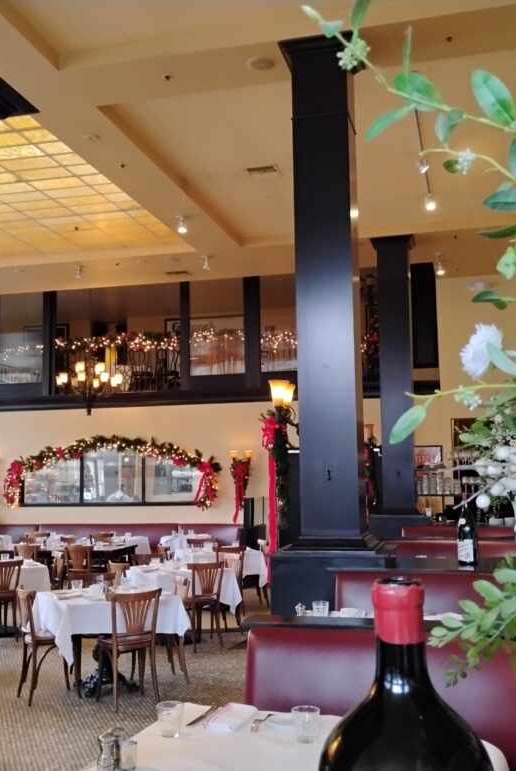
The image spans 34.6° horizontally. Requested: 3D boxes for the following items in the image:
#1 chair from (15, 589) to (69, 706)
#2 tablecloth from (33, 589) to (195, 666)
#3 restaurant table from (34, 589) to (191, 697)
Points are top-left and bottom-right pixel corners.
[{"bbox_3d":[-1.706,2.116,6.823,0.490,0.880,0.430,3,-7,-31],"label":"chair"},{"bbox_3d":[-1.319,2.070,7.254,0.980,0.470,1.000,3,-7,-31],"label":"tablecloth"},{"bbox_3d":[-1.327,2.215,7.241,0.960,0.760,0.970,3,-7,-31],"label":"restaurant table"}]

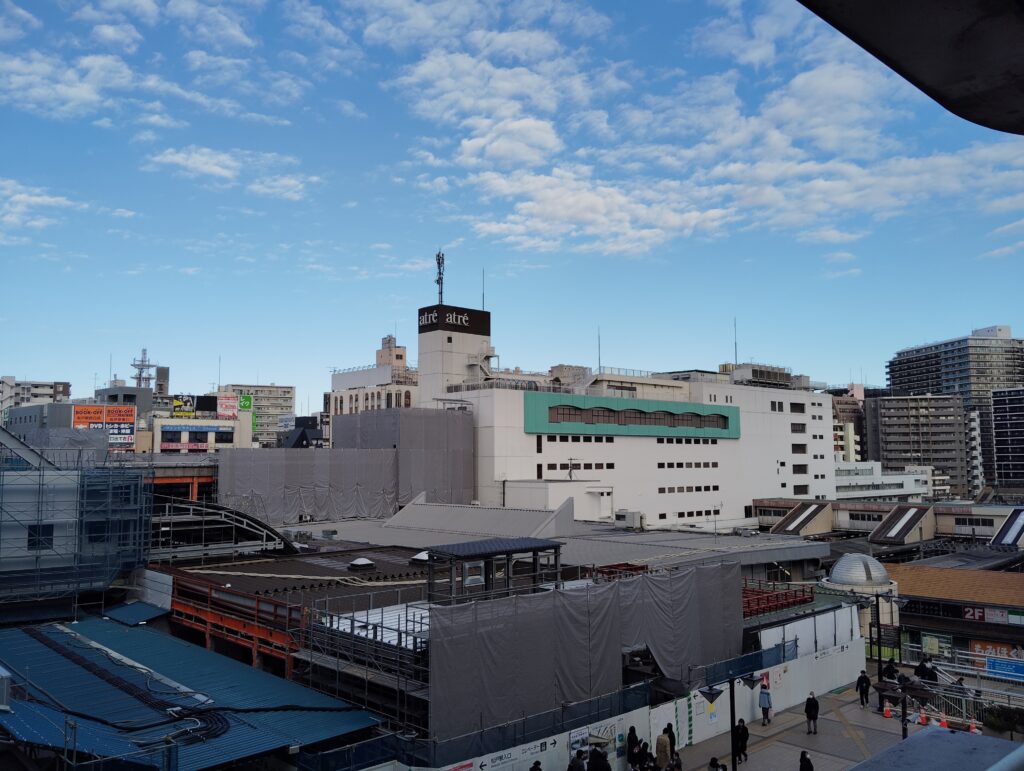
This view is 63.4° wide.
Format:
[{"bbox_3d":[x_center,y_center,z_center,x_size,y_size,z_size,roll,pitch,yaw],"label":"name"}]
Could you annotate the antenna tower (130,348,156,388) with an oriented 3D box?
[{"bbox_3d":[-111.570,-4.940,251.487,6.600,12.352,6.600,1,-5,-17],"label":"antenna tower"}]

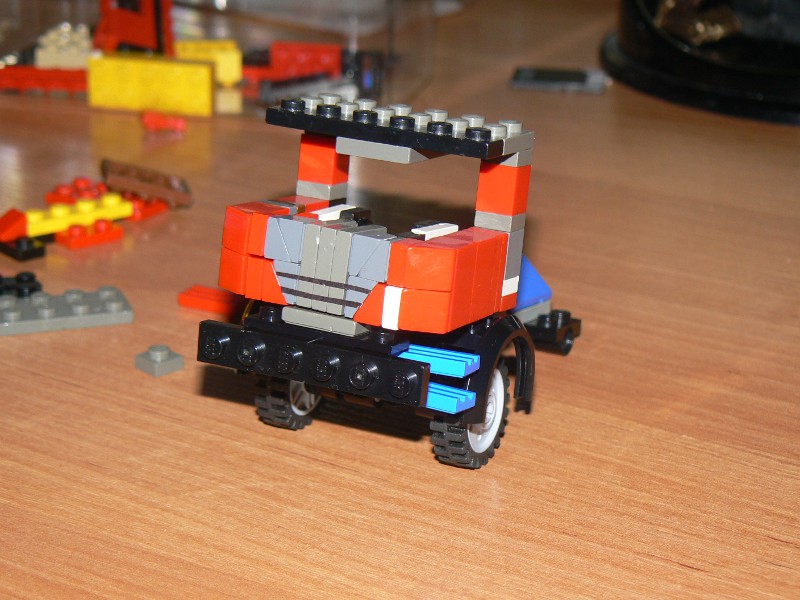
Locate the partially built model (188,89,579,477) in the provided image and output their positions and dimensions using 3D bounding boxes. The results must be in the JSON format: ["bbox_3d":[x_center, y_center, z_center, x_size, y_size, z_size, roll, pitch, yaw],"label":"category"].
[{"bbox_3d":[0.007,-0.006,0.435,0.050,0.071,0.108,11,13,24],"label":"partially built model"}]

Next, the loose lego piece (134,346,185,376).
[{"bbox_3d":[-0.054,0.013,0.465,0.008,0.005,0.008,-18,28,-41],"label":"loose lego piece"}]

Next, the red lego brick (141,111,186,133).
[{"bbox_3d":[-0.075,-0.057,0.651,0.015,0.005,0.008,0,21,-3],"label":"red lego brick"}]

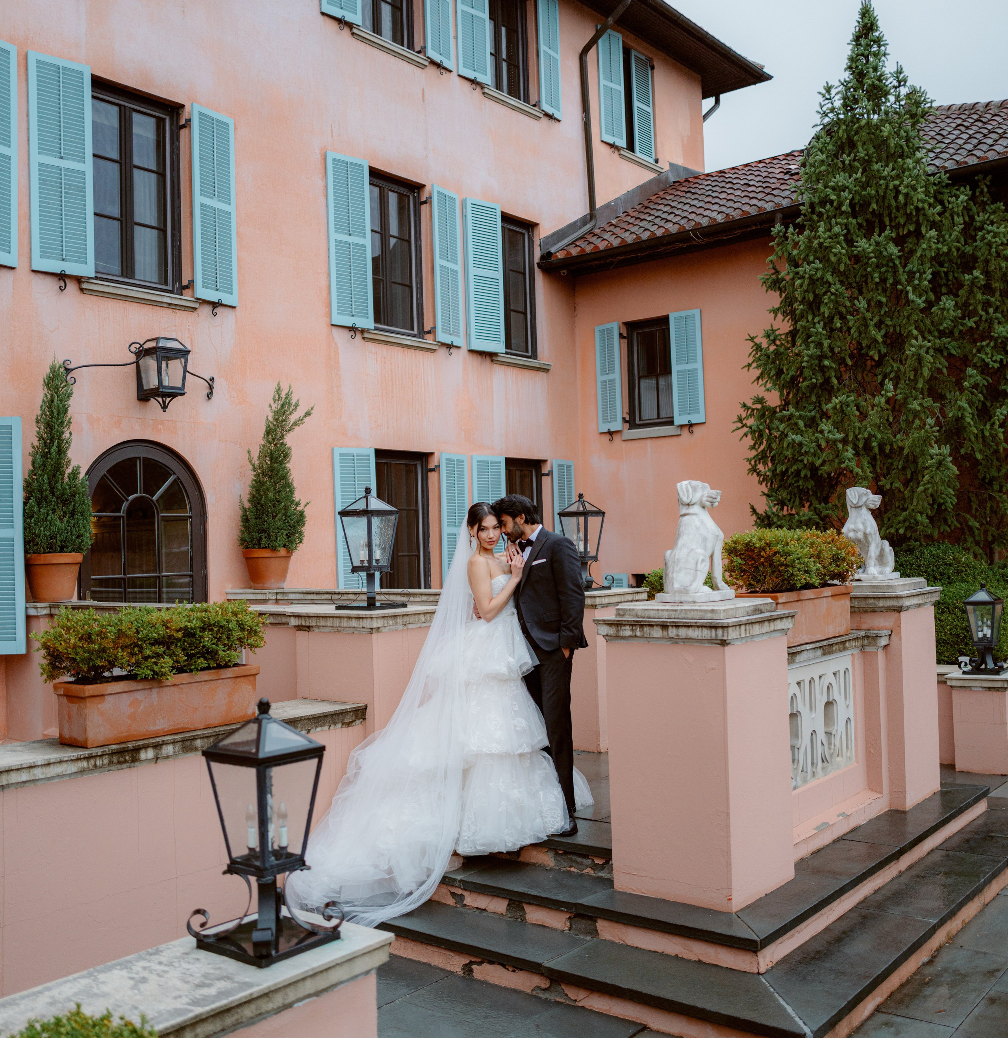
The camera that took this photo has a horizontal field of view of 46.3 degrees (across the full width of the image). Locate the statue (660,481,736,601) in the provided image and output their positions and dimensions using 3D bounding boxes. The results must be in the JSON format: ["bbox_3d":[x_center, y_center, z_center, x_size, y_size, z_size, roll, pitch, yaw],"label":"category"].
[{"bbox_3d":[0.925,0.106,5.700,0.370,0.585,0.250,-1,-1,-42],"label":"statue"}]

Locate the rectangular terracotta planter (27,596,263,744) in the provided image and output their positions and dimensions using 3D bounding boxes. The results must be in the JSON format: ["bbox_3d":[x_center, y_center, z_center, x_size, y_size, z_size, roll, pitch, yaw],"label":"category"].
[{"bbox_3d":[-1.666,0.722,5.751,0.420,0.620,1.300,-2,-1,37],"label":"rectangular terracotta planter"}]

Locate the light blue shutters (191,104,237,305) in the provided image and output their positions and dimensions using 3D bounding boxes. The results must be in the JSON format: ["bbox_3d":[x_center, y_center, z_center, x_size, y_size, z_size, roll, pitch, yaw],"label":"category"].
[{"bbox_3d":[-2.535,-2.731,10.314,0.045,1.677,0.487,-2,-1,30],"label":"light blue shutters"}]

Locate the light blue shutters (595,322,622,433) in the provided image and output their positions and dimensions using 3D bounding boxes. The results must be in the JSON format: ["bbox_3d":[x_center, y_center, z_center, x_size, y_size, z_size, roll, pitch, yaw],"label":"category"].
[{"bbox_3d":[1.309,-1.738,14.541,0.045,1.327,0.390,-1,-1,-41],"label":"light blue shutters"}]

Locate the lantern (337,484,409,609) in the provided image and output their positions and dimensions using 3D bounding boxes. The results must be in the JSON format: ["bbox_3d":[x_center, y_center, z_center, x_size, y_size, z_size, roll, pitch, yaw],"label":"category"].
[{"bbox_3d":[-0.813,0.179,7.190,0.320,0.745,0.320,-2,-1,38],"label":"lantern"}]

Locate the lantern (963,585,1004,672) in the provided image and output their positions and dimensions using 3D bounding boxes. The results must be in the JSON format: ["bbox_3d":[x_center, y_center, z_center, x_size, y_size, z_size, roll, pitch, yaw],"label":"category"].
[{"bbox_3d":[3.785,0.867,9.312,0.320,0.720,0.320,-2,-1,37],"label":"lantern"}]

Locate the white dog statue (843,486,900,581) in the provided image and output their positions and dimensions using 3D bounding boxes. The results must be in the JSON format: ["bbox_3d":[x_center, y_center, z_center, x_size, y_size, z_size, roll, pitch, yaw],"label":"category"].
[{"bbox_3d":[2.267,0.089,7.335,0.260,0.580,0.390,-2,-1,37],"label":"white dog statue"}]

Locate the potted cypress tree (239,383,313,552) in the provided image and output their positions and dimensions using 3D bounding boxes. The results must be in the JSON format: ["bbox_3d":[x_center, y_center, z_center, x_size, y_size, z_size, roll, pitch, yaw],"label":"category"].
[{"bbox_3d":[-2.084,-0.470,10.750,0.600,1.530,0.620,-2,-1,0],"label":"potted cypress tree"}]

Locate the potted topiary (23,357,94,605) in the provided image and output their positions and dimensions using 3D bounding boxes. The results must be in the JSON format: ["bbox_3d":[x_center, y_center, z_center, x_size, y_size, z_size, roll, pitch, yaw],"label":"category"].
[{"bbox_3d":[-3.325,-0.274,8.812,0.560,1.820,0.560,-2,-1,37],"label":"potted topiary"}]

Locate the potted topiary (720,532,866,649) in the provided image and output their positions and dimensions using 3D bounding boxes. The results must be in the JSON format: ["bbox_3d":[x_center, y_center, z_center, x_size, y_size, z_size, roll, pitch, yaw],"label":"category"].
[{"bbox_3d":[1.573,0.359,6.457,0.420,0.600,1.250,-2,-1,37],"label":"potted topiary"}]

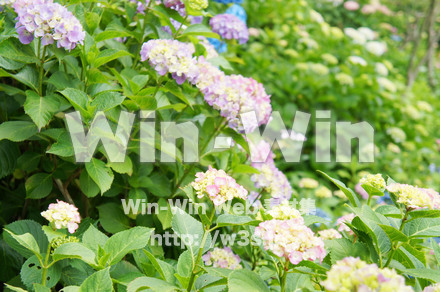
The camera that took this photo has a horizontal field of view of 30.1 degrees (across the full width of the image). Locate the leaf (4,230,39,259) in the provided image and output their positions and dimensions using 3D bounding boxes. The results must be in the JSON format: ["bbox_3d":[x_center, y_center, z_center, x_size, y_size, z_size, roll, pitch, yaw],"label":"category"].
[{"bbox_3d":[-0.430,0.214,1.780,0.098,0.028,0.048,38,29,-18],"label":"leaf"}]

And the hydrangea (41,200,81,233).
[{"bbox_3d":[-0.357,0.158,1.830,0.088,0.068,0.085,0,10,0],"label":"hydrangea"}]

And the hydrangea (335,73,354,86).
[{"bbox_3d":[0.883,-0.472,5.800,0.139,0.091,0.135,0,6,0],"label":"hydrangea"}]

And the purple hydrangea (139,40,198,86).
[{"bbox_3d":[-0.130,-0.217,2.100,0.146,0.109,0.141,0,6,0],"label":"purple hydrangea"}]

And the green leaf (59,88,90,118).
[{"bbox_3d":[-0.329,-0.096,1.850,0.072,0.062,0.050,6,12,30],"label":"green leaf"}]

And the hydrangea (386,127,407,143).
[{"bbox_3d":[1.144,-0.074,5.300,0.127,0.095,0.123,0,6,0],"label":"hydrangea"}]

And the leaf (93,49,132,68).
[{"bbox_3d":[-0.270,-0.219,2.050,0.100,0.045,0.060,0,6,0],"label":"leaf"}]

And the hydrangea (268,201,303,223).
[{"bbox_3d":[0.144,0.146,1.800,0.082,0.043,0.080,0,10,0],"label":"hydrangea"}]

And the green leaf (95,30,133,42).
[{"bbox_3d":[-0.274,-0.281,2.100,0.098,0.028,0.055,0,23,14],"label":"green leaf"}]

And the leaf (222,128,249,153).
[{"bbox_3d":[0.038,-0.013,2.000,0.064,0.053,0.050,-8,13,-37],"label":"leaf"}]

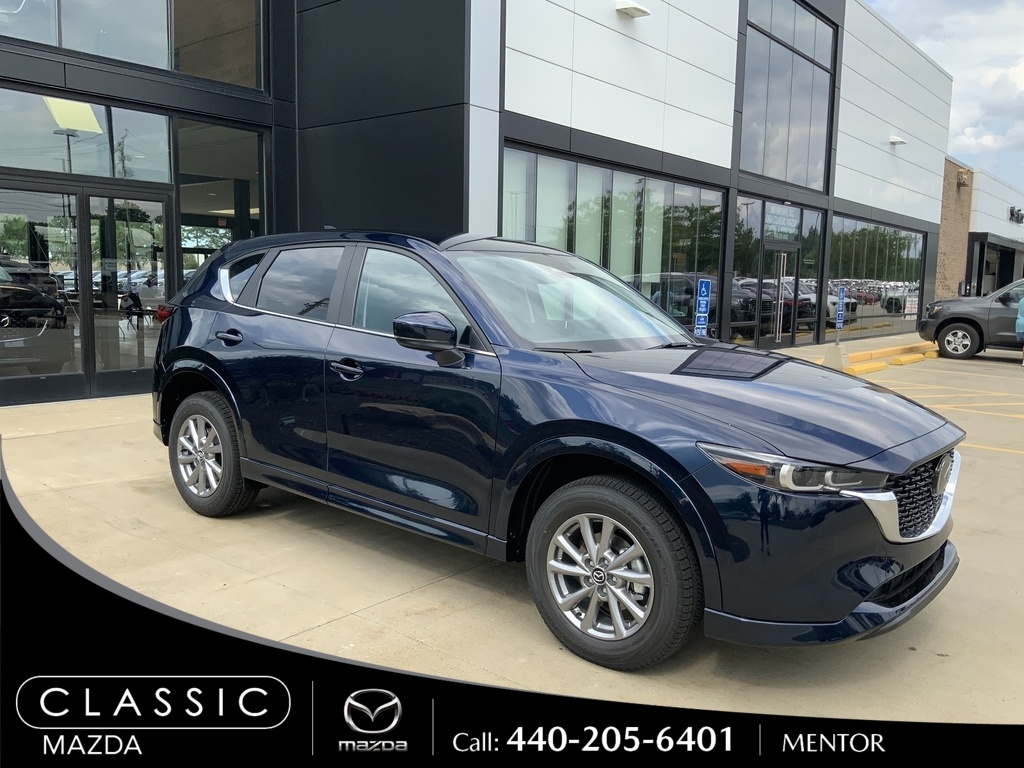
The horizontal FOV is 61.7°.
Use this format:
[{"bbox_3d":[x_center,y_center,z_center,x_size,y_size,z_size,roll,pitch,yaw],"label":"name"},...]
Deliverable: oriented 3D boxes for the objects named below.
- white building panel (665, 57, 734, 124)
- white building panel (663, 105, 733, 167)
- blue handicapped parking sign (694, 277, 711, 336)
[{"bbox_3d":[3.244,-5.003,14.755,0.060,0.764,2.542,7,9,39],"label":"white building panel"},{"bbox_3d":[3.224,-4.248,14.841,0.060,0.756,2.546,7,9,39],"label":"white building panel"},{"bbox_3d":[2.567,-1.004,11.467,0.030,0.790,0.305,8,8,38],"label":"blue handicapped parking sign"}]

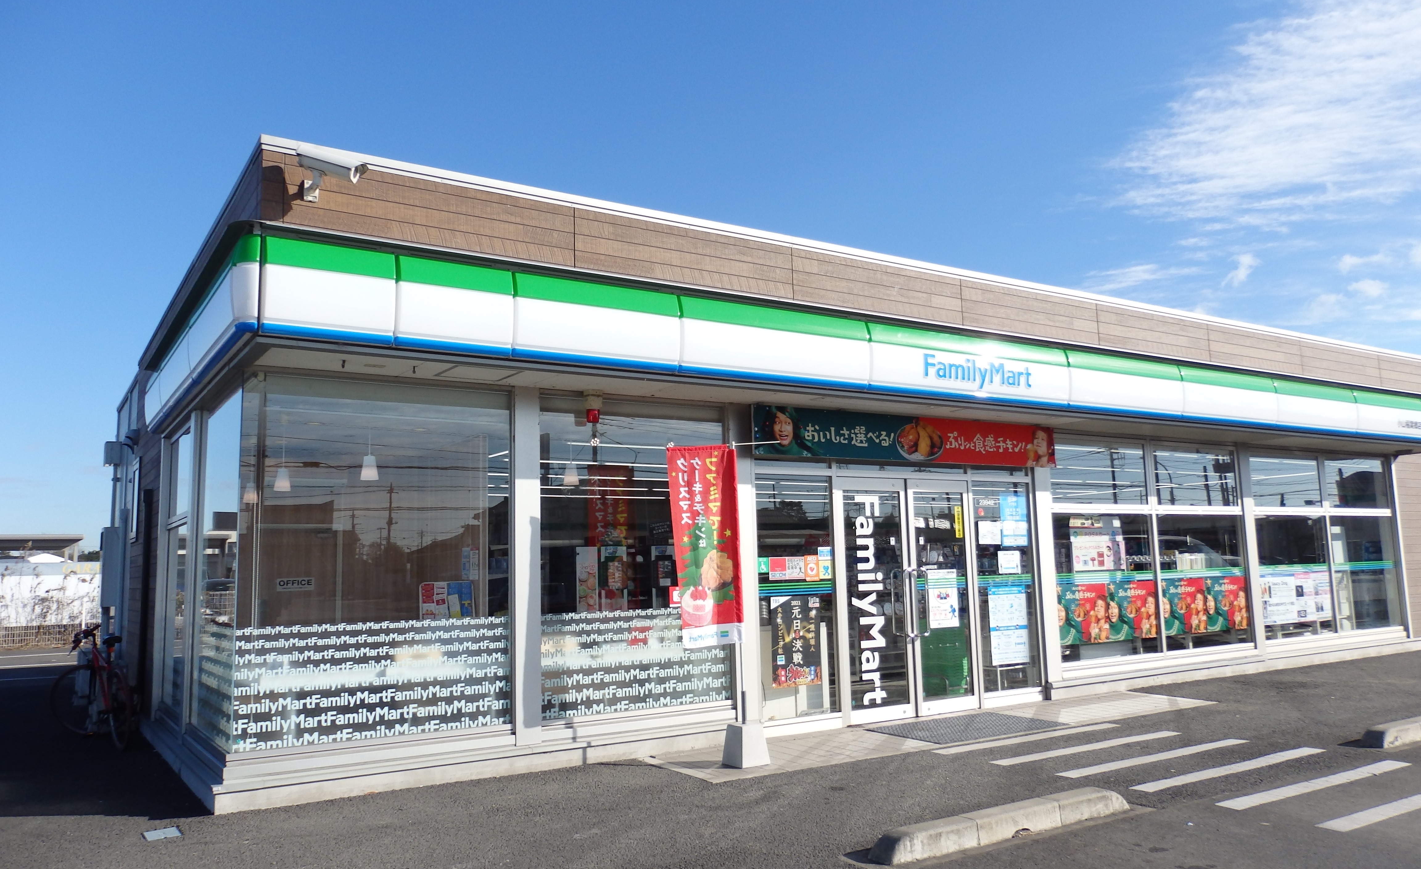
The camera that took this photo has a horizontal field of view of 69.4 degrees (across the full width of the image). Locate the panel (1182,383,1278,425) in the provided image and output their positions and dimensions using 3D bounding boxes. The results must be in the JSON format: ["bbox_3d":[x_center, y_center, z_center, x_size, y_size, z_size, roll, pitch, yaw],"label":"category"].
[{"bbox_3d":[5.470,-0.305,10.803,1.797,0.359,0.080,3,-8,-33],"label":"panel"}]

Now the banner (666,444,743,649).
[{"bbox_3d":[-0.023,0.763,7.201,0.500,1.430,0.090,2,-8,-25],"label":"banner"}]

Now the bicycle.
[{"bbox_3d":[-5.418,2.219,9.127,0.550,1.020,1.620,5,-10,-42],"label":"bicycle"}]

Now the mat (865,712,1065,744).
[{"bbox_3d":[2.165,2.450,8.629,1.503,0.020,0.946,3,-9,-33],"label":"mat"}]

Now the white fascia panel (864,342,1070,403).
[{"bbox_3d":[2.325,-0.501,9.032,2.478,0.374,0.100,3,-9,-33],"label":"white fascia panel"}]

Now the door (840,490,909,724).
[{"bbox_3d":[1.496,1.507,9.260,0.770,2.050,0.060,3,-8,-33],"label":"door"}]

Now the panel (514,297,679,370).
[{"bbox_3d":[-0.724,-0.646,6.702,1.217,0.368,0.080,3,-8,-33],"label":"panel"}]

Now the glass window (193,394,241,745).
[{"bbox_3d":[-3.412,0.902,7.087,0.060,2.245,1.653,3,-8,-33],"label":"glass window"}]

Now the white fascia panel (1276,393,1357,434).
[{"bbox_3d":[7.127,-0.237,12.027,1.828,0.375,0.080,3,-8,-33],"label":"white fascia panel"}]

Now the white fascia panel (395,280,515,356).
[{"bbox_3d":[-1.621,-0.728,6.514,0.763,0.374,0.100,3,-9,-33],"label":"white fascia panel"}]

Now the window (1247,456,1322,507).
[{"bbox_3d":[7.500,0.627,13.348,1.639,0.637,0.050,3,-9,-33],"label":"window"}]

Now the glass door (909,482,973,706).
[{"bbox_3d":[2.129,1.462,9.371,0.770,2.050,0.060,3,-8,-33],"label":"glass door"}]

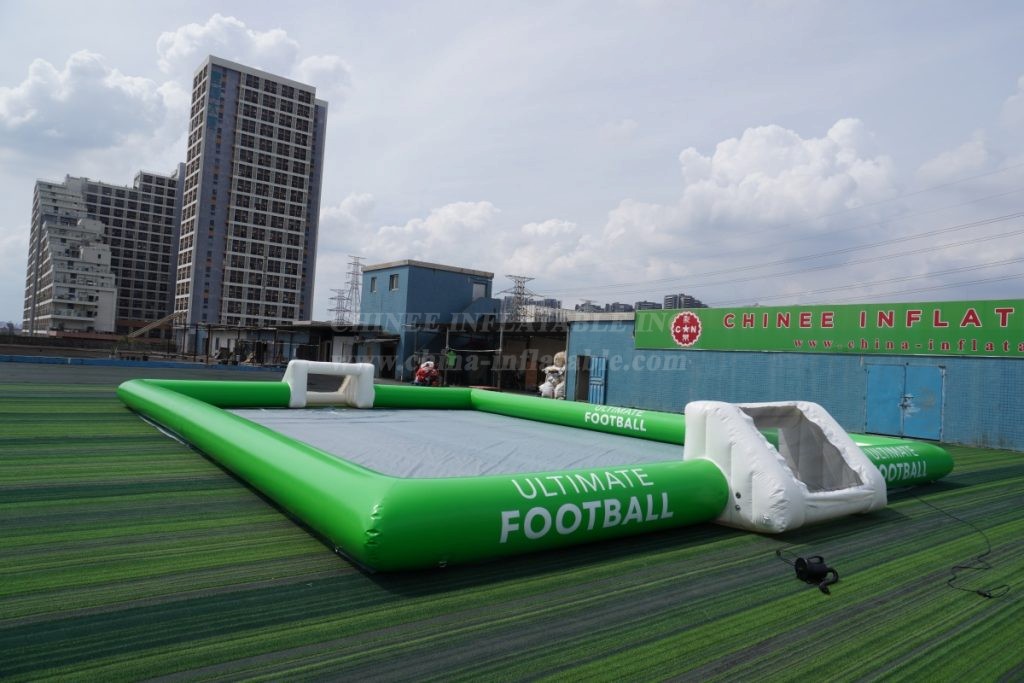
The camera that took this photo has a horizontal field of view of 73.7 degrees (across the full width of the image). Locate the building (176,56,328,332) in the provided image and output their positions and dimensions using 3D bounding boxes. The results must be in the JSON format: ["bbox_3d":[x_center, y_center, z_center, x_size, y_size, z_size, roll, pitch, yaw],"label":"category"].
[{"bbox_3d":[-57.669,-25.972,152.029,26.000,63.160,14.500,5,-2,-38],"label":"building"}]

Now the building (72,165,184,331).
[{"bbox_3d":[-166.994,-31.332,298.851,49.560,86.100,23.100,5,-3,-37],"label":"building"}]

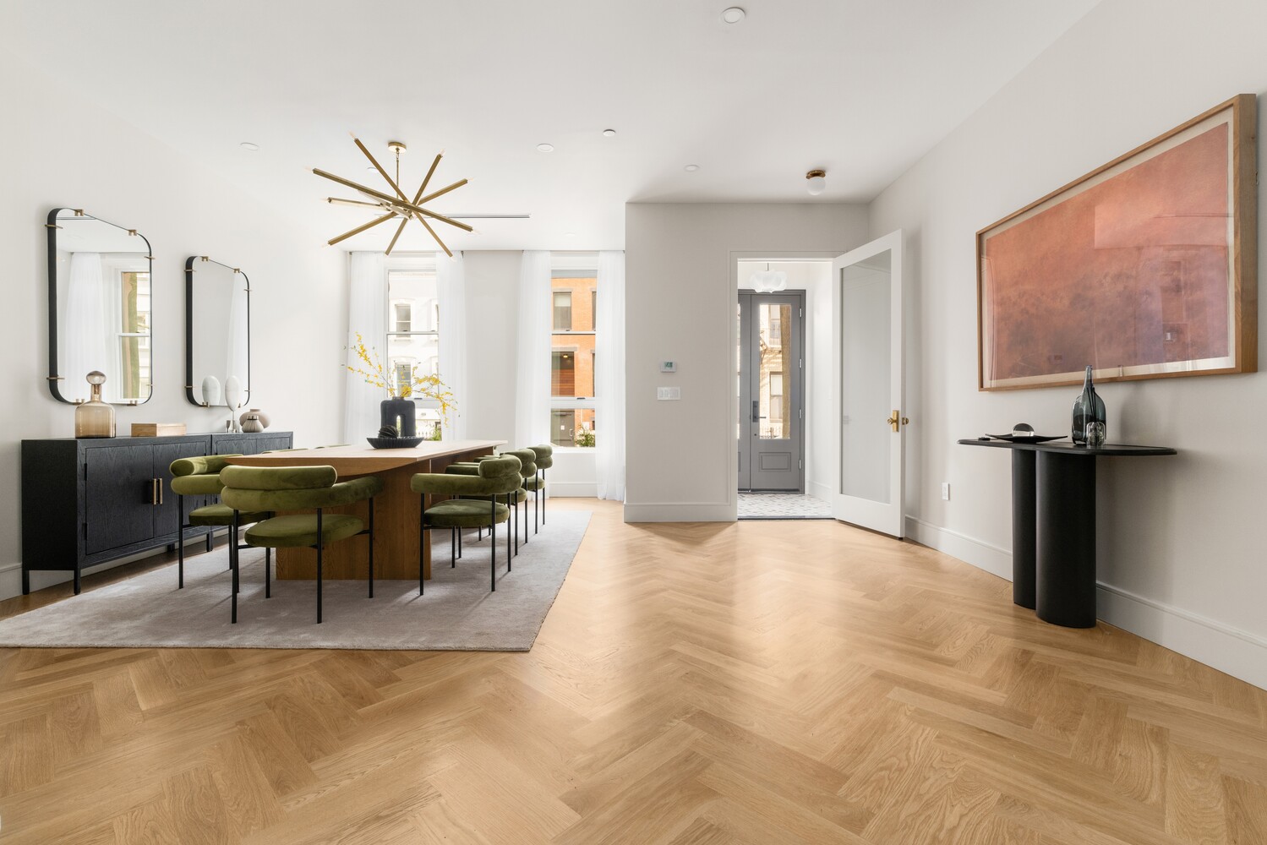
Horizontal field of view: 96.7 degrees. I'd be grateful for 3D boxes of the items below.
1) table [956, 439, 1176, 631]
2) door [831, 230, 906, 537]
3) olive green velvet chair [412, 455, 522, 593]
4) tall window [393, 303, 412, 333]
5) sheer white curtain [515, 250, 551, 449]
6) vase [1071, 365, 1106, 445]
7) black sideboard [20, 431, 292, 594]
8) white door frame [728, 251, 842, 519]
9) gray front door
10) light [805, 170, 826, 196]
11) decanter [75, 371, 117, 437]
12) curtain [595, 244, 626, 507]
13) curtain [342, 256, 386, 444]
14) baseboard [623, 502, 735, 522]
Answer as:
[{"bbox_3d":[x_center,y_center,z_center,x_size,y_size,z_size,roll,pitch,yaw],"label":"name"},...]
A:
[{"bbox_3d":[2.051,0.531,2.814,0.424,0.845,1.084,0,1,-1],"label":"table"},{"bbox_3d":[2.026,-0.312,4.909,0.049,2.447,0.842,0,1,-17],"label":"door"},{"bbox_3d":[-0.944,0.565,3.347,0.542,0.745,0.670,0,1,-1],"label":"olive green velvet chair"},{"bbox_3d":[-11.865,-5.275,29.000,0.930,1.850,0.200,0,0,-1],"label":"tall window"},{"bbox_3d":[-1.187,-0.543,6.602,0.419,2.886,0.128,0,1,-1],"label":"sheer white curtain"},{"bbox_3d":[2.175,-0.082,2.714,0.120,0.382,0.120,0,1,-1],"label":"vase"},{"bbox_3d":[-3.206,0.515,4.078,0.310,0.847,1.940,0,1,-1],"label":"black sideboard"},{"bbox_3d":[1.429,-0.343,5.280,1.070,2.495,0.140,0,0,-1],"label":"white door frame"},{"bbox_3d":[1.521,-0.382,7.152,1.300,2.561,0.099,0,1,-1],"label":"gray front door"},{"bbox_3d":[1.461,-1.910,4.517,0.160,0.206,0.160,0,0,-1],"label":"light"},{"bbox_3d":[-3.122,-0.104,3.270,0.170,0.385,0.170,0,0,-1],"label":"decanter"},{"bbox_3d":[-0.268,-0.562,6.570,0.355,2.920,0.120,0,0,-1],"label":"curtain"},{"bbox_3d":[-3.119,-0.562,6.530,0.500,2.920,0.120,0,0,-1],"label":"curtain"},{"bbox_3d":[0.426,0.837,5.245,1.034,0.177,0.022,0,1,-1],"label":"baseboard"}]

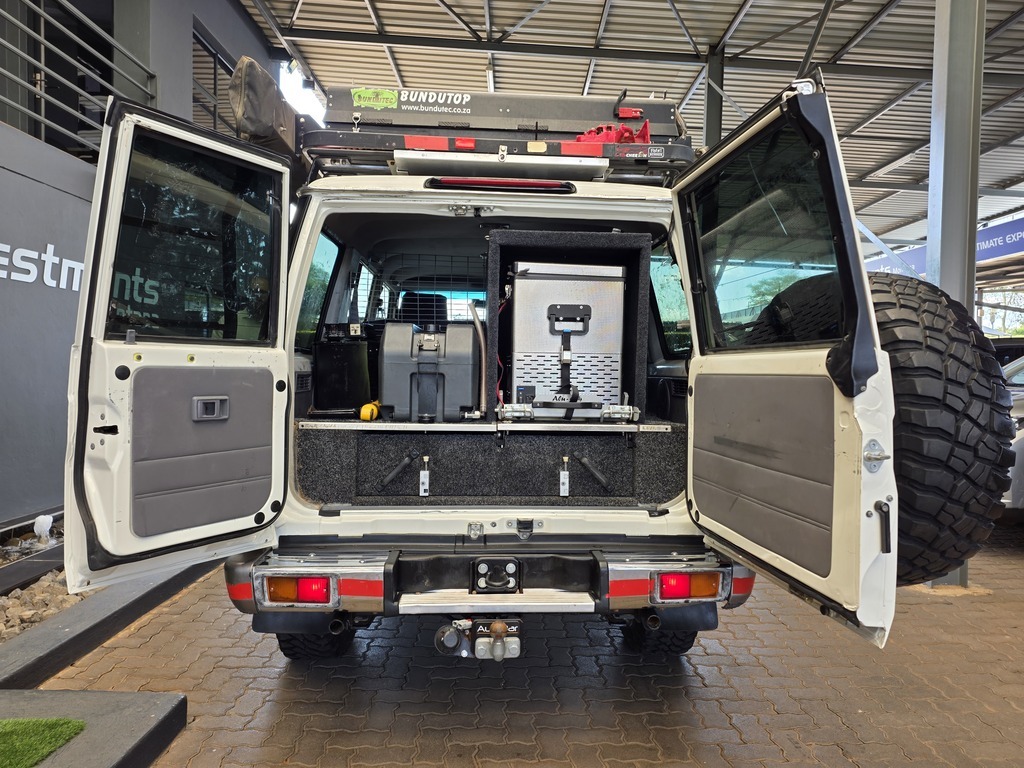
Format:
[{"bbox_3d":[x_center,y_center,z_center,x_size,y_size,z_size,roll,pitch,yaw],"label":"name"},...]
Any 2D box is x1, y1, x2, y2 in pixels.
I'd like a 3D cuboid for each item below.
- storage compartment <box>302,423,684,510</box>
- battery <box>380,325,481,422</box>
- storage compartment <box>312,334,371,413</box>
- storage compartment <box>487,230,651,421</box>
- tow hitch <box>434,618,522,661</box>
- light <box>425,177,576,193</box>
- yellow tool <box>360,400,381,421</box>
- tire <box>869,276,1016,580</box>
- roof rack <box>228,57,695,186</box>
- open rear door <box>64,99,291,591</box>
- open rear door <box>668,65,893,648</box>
[{"bbox_3d":[-0.103,0.279,2.889,1.396,0.302,0.920,1,1,-4],"label":"storage compartment"},{"bbox_3d":[-0.311,-0.047,2.630,0.360,0.360,0.340,1,1,-4],"label":"battery"},{"bbox_3d":[-0.660,-0.042,2.750,0.224,0.294,0.300,1,1,-4],"label":"storage compartment"},{"bbox_3d":[0.181,-0.219,2.894,0.592,0.690,0.850,1,1,-4],"label":"storage compartment"},{"bbox_3d":[-0.097,0.705,1.945,0.242,0.113,0.150,1,1,-4],"label":"tow hitch"},{"bbox_3d":[-0.042,-0.696,2.395,0.529,0.052,0.050,1,1,-4],"label":"light"},{"bbox_3d":[-0.520,0.099,2.520,0.073,0.071,0.060,1,1,-4],"label":"yellow tool"},{"bbox_3d":[0.940,0.129,1.885,0.280,0.840,0.840,1,1,-7],"label":"tire"},{"bbox_3d":[-0.218,-0.861,3.198,1.500,0.380,2.000,1,1,-4],"label":"roof rack"},{"bbox_3d":[-0.916,-0.079,1.988,0.190,1.290,0.620,2,2,39],"label":"open rear door"},{"bbox_3d":[0.689,-0.060,1.920,0.200,1.250,0.870,1,1,-7],"label":"open rear door"}]

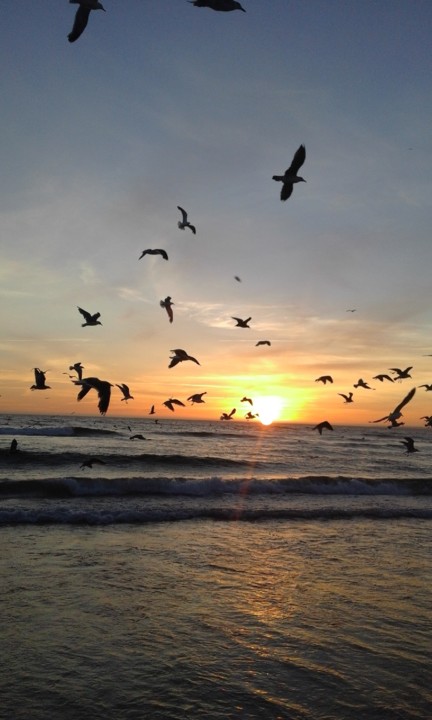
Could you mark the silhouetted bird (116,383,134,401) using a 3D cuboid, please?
[{"bbox_3d":[-2.633,0.916,17.500,0.450,0.500,0.620,2,-6,-5],"label":"silhouetted bird"}]

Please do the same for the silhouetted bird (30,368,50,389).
[{"bbox_3d":[-3.792,0.432,13.000,0.460,0.460,0.620,2,-6,0],"label":"silhouetted bird"}]

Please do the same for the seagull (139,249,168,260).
[{"bbox_3d":[-2.026,-3.420,19.500,0.980,0.360,0.450,5,-7,-28],"label":"seagull"}]

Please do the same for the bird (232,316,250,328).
[{"bbox_3d":[0.699,-1.028,16.500,0.460,0.300,0.880,5,-7,-29],"label":"bird"}]

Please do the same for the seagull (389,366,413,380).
[{"bbox_3d":[4.109,0.301,13.400,0.470,0.310,0.950,3,-6,-11],"label":"seagull"}]

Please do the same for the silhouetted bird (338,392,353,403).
[{"bbox_3d":[5.109,1.477,23.500,0.440,0.380,0.850,0,-6,12],"label":"silhouetted bird"}]

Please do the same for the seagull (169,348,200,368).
[{"bbox_3d":[-0.576,-0.027,11.000,0.470,0.350,0.850,7,-8,-41],"label":"seagull"}]

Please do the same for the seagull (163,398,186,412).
[{"bbox_3d":[-1.104,1.210,16.000,0.850,0.330,0.460,-2,-7,36],"label":"seagull"}]

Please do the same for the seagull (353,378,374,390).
[{"bbox_3d":[4.045,0.672,16.500,0.460,0.280,0.900,3,-6,-16],"label":"seagull"}]

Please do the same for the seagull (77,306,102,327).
[{"bbox_3d":[-2.685,-0.926,12.800,0.460,0.420,0.850,0,-6,18],"label":"seagull"}]

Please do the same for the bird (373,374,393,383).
[{"bbox_3d":[4.538,0.501,16.300,0.460,0.240,0.950,4,-6,-24],"label":"bird"}]

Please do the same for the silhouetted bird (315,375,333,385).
[{"bbox_3d":[4.110,0.746,23.000,0.460,0.340,0.850,1,-6,10],"label":"silhouetted bird"}]

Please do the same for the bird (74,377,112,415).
[{"bbox_3d":[-1.466,0.425,7.200,0.480,0.450,0.800,6,-7,-33],"label":"bird"}]

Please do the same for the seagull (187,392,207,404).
[{"bbox_3d":[-0.583,1.152,18.000,0.460,0.370,0.950,0,-6,18],"label":"seagull"}]

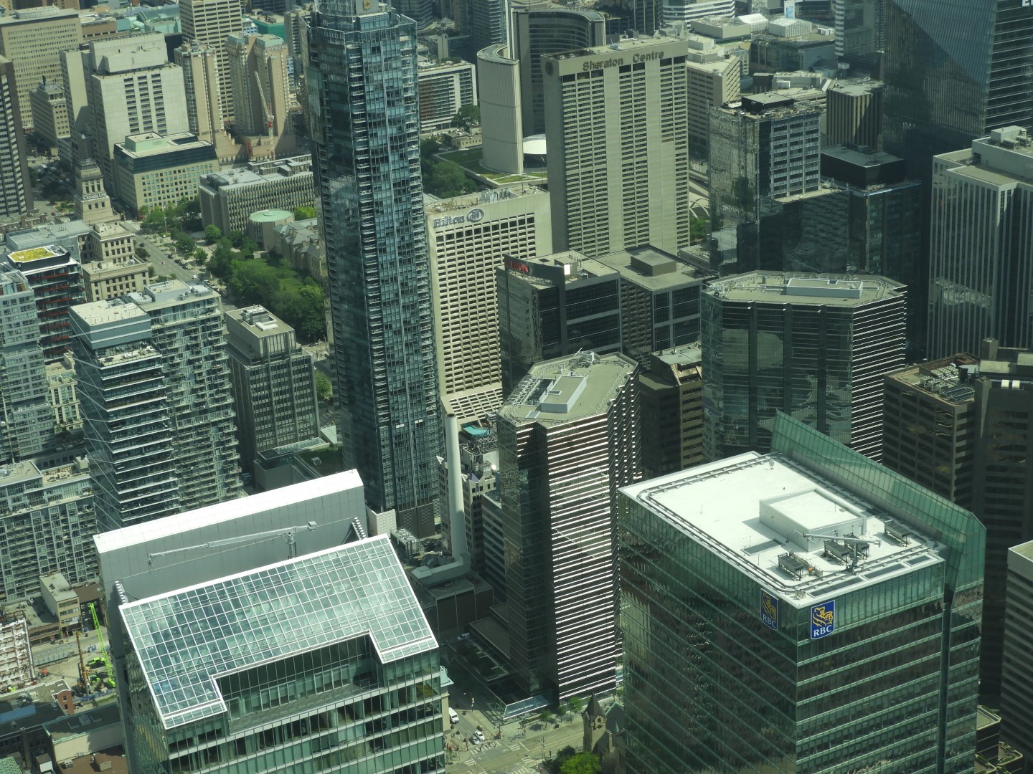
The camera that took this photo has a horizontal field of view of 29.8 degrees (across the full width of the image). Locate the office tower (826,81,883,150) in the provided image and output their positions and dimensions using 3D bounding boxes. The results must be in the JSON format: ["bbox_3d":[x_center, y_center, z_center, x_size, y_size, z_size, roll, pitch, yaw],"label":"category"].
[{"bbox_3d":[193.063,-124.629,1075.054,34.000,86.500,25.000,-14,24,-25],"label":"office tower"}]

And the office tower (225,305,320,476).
[{"bbox_3d":[-107.529,1.123,834.243,28.600,63.700,38.500,-14,24,-25],"label":"office tower"}]

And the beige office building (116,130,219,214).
[{"bbox_3d":[-217.429,-134.446,1199.403,55.000,42.500,46.500,-14,24,-25],"label":"beige office building"}]

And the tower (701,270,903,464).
[{"bbox_3d":[104.210,16.650,700.250,71.000,118.000,35.000,4,23,16],"label":"tower"}]

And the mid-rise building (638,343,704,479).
[{"bbox_3d":[64.000,19.430,758.720,38.000,70.500,30.000,-14,24,-26],"label":"mid-rise building"}]

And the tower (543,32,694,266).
[{"bbox_3d":[51.652,-105.181,977.998,72.800,136.300,18.000,-14,24,-25],"label":"tower"}]

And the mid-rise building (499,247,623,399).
[{"bbox_3d":[18.143,-11.904,819.763,36.800,88.300,38.000,-14,24,-25],"label":"mid-rise building"}]

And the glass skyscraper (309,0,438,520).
[{"bbox_3d":[-53.040,-46.390,744.960,32.000,213.000,39.000,-14,24,-26],"label":"glass skyscraper"}]

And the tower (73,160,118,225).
[{"bbox_3d":[-219.810,-75.680,1016.150,19.000,83.000,22.000,-14,24,-26],"label":"tower"}]

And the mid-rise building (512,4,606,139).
[{"bbox_3d":[32.570,-193.290,1256.120,72.000,98.000,36.000,14,27,37],"label":"mid-rise building"}]

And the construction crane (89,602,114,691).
[{"bbox_3d":[-141.640,89.510,666.700,4.500,27.000,17.000,-14,24,-26],"label":"construction crane"}]

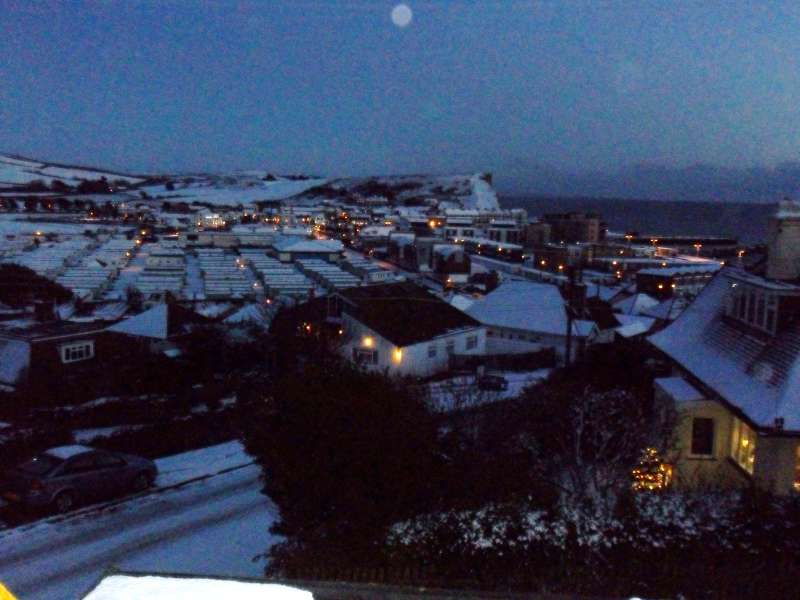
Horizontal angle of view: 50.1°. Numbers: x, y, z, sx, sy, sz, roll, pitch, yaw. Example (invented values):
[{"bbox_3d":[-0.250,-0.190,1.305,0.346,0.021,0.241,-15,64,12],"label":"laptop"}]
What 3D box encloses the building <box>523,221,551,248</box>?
[{"bbox_3d":[66.247,-31.546,415.000,10.500,13.500,9.500,7,9,37],"label":"building"}]

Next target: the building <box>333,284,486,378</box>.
[{"bbox_3d":[-1.707,1.929,82.987,14.235,6.601,14.965,6,9,33],"label":"building"}]

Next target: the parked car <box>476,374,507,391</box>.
[{"bbox_3d":[8.809,7.768,81.000,1.700,1.440,3.950,-1,8,-22],"label":"parked car"}]

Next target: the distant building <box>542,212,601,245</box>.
[{"bbox_3d":[87.753,-35.610,435.000,27.000,17.000,14.000,7,9,37],"label":"distant building"}]

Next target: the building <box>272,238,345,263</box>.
[{"bbox_3d":[-31.633,-17.334,291.833,23.000,7.000,19.000,1,7,-8],"label":"building"}]

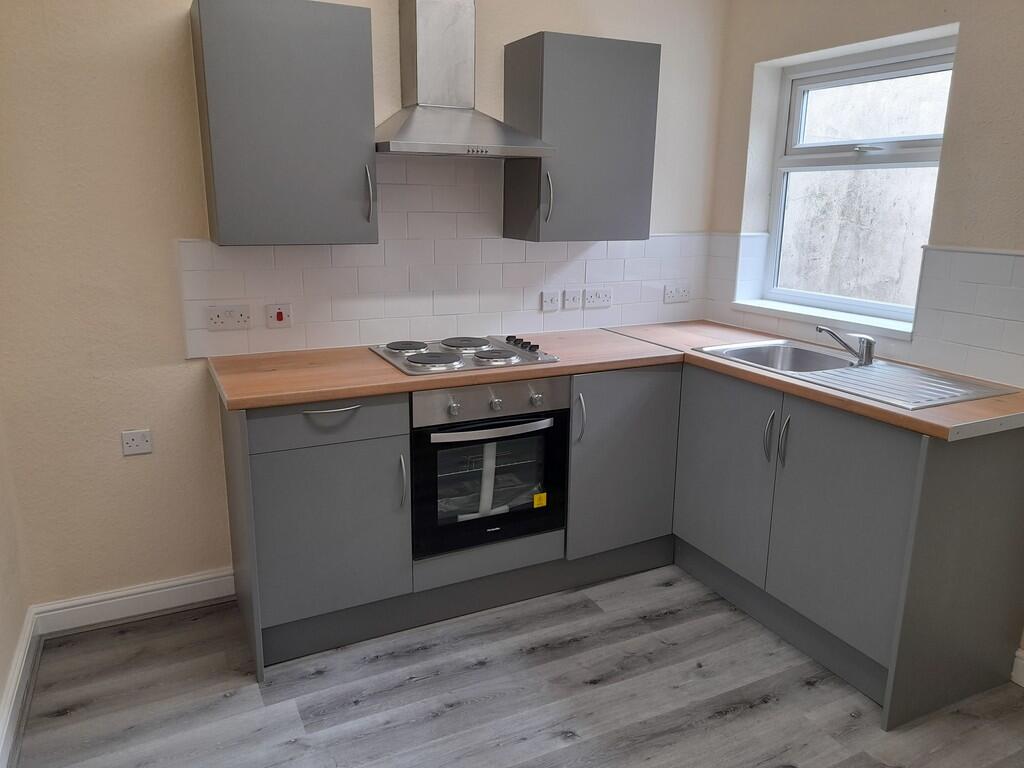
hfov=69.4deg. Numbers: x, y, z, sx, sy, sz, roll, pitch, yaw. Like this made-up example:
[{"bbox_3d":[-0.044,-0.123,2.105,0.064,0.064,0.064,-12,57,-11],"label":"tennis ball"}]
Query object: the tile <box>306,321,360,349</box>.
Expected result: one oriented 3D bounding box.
[{"bbox_3d":[-0.674,-0.187,2.790,0.200,0.100,0.010,-6,16,-26],"label":"tile"}]

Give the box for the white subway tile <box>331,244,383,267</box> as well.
[{"bbox_3d":[-0.574,-0.488,2.764,0.200,0.100,0.010,-6,16,-26],"label":"white subway tile"}]

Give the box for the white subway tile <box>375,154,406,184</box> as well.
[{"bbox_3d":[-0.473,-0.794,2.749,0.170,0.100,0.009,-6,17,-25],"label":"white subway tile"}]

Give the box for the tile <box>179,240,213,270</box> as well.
[{"bbox_3d":[-1.081,-0.437,2.533,0.105,0.100,0.010,-6,15,-26],"label":"tile"}]

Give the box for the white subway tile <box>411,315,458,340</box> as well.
[{"bbox_3d":[-0.313,-0.227,2.967,0.200,0.098,0.010,-6,15,-26],"label":"white subway tile"}]

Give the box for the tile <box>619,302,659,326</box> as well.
[{"bbox_3d":[0.589,-0.322,3.414,0.200,0.100,0.010,-6,15,-26],"label":"tile"}]

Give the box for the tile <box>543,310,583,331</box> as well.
[{"bbox_3d":[0.227,-0.285,3.237,0.200,0.100,0.010,-6,15,-25],"label":"tile"}]

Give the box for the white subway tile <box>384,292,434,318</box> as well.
[{"bbox_3d":[-0.404,-0.313,2.901,0.200,0.099,0.010,-6,15,-26],"label":"white subway tile"}]

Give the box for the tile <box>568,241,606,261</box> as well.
[{"bbox_3d":[0.328,-0.587,3.210,0.200,0.099,0.010,-6,15,-26],"label":"tile"}]

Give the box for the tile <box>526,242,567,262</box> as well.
[{"bbox_3d":[0.148,-0.569,3.124,0.200,0.100,0.010,-6,15,-25],"label":"tile"}]

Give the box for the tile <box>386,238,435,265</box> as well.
[{"bbox_3d":[-0.396,-0.510,2.866,0.200,0.100,0.009,-6,17,-25],"label":"tile"}]

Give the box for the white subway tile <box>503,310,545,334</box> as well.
[{"bbox_3d":[0.048,-0.264,3.146,0.200,0.099,0.010,-6,15,-26],"label":"white subway tile"}]

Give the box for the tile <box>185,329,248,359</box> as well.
[{"bbox_3d":[-1.044,-0.147,2.626,0.202,0.100,0.010,-6,15,-25],"label":"tile"}]

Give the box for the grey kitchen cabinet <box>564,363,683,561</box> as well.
[{"bbox_3d":[0.303,0.222,3.053,0.498,0.720,0.581,-6,15,-25],"label":"grey kitchen cabinet"}]

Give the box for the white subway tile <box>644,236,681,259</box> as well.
[{"bbox_3d":[0.691,-0.628,3.385,0.200,0.100,0.010,-6,15,-25],"label":"white subway tile"}]

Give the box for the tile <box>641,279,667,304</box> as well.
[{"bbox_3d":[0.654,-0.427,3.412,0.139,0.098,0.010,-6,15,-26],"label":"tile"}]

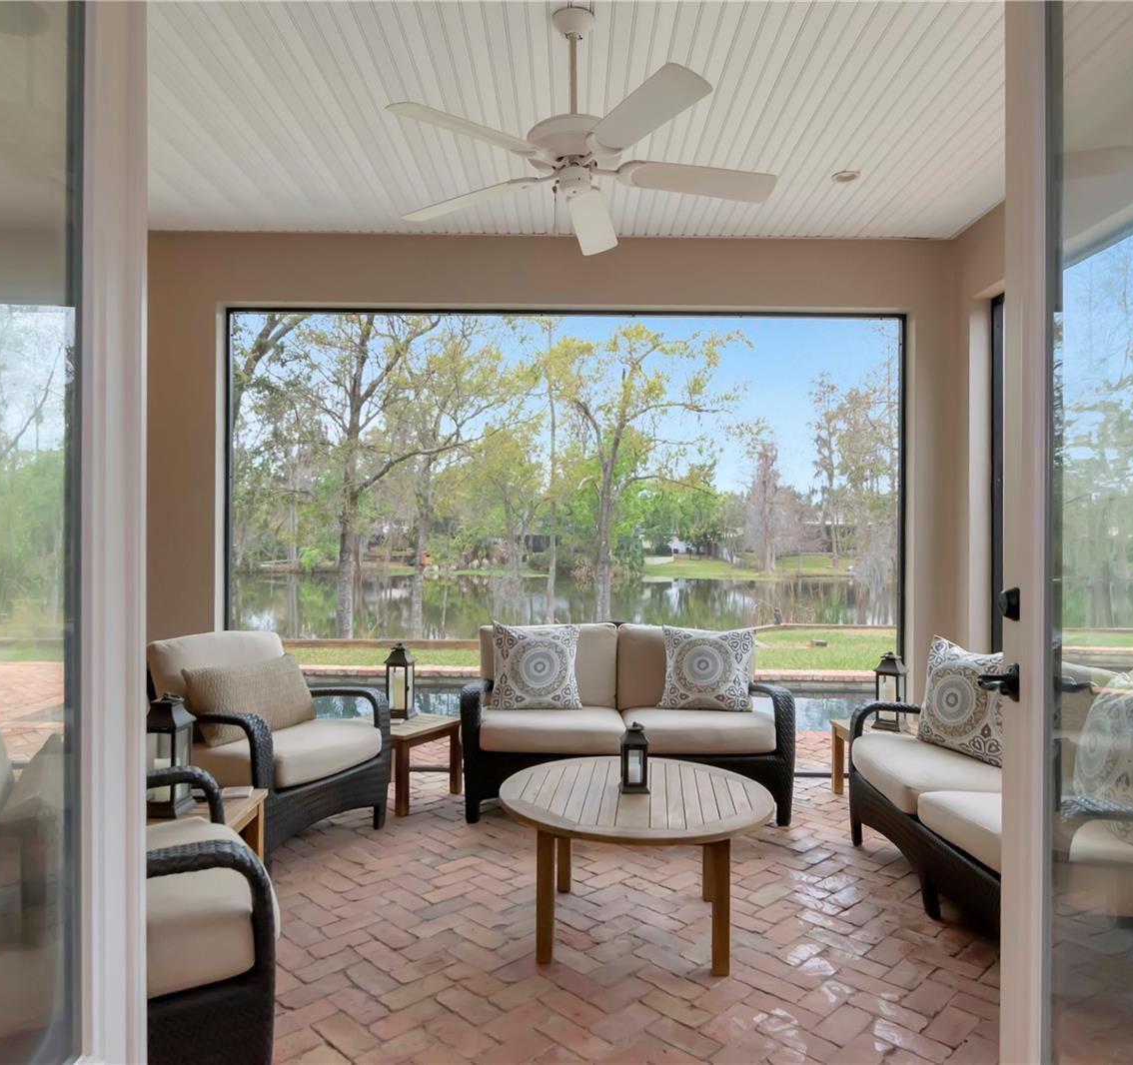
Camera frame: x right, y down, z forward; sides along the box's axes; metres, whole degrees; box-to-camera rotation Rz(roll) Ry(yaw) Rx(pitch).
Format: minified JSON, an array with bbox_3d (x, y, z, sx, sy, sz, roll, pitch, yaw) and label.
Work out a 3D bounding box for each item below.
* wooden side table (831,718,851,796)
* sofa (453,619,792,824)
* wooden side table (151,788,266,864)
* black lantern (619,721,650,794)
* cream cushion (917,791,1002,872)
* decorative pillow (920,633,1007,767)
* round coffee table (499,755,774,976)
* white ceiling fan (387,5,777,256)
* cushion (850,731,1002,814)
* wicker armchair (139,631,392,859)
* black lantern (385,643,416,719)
[{"bbox_3d":[1.620,1.184,3.990,0.460,0.400,0.460,0,-1,0],"label":"wooden side table"},{"bbox_3d":[0.292,0.933,4.080,1.560,0.880,0.840,0,-1,0],"label":"sofa"},{"bbox_3d":[-1.305,1.126,2.680,0.460,0.400,0.460,0,-1,-3],"label":"wooden side table"},{"bbox_3d":[0.237,0.766,2.750,0.105,0.238,0.105,0,-1,-2],"label":"black lantern"},{"bbox_3d":[1.550,0.935,2.470,0.620,0.140,0.670,0,-1,-4],"label":"cream cushion"},{"bbox_3d":[1.590,0.675,3.250,0.140,0.450,0.450,13,-3,-20],"label":"decorative pillow"},{"bbox_3d":[0.234,1.113,2.735,0.920,0.460,0.920,0,-1,-3],"label":"round coffee table"},{"bbox_3d":[0.018,-1.350,2.545,1.300,0.560,1.300,0,-1,-2],"label":"white ceiling fan"},{"bbox_3d":[1.550,0.950,3.145,0.620,0.140,0.670,0,-1,-4],"label":"cushion"},{"bbox_3d":[-1.370,0.904,3.550,0.860,0.880,0.800,0,-1,29],"label":"wicker armchair"},{"bbox_3d":[-0.865,0.773,4.190,0.130,0.390,0.130,0,-1,30],"label":"black lantern"}]

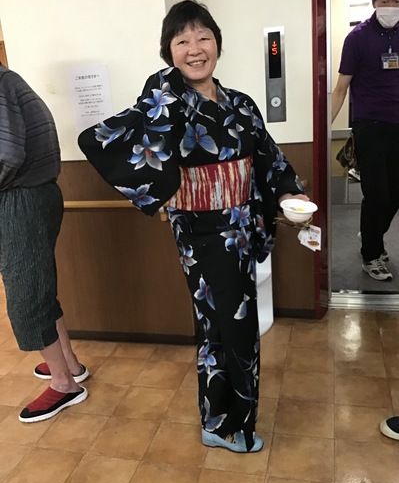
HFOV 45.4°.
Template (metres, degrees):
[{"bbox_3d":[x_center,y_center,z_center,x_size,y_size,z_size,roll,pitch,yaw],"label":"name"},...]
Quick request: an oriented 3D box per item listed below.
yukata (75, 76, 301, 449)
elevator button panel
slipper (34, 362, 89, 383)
[{"bbox_3d":[-0.014,0.119,1.618,0.700,1.310,0.420,-12,18,-26],"label":"yukata"},{"bbox_3d":[0.383,-0.834,2.405,0.098,0.455,0.016,0,16,15],"label":"elevator button panel"},{"bbox_3d":[-0.674,0.620,2.323,0.283,0.080,0.105,0,16,15],"label":"slipper"}]

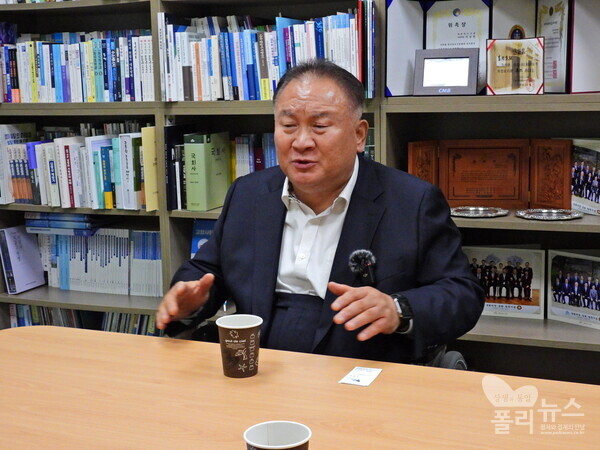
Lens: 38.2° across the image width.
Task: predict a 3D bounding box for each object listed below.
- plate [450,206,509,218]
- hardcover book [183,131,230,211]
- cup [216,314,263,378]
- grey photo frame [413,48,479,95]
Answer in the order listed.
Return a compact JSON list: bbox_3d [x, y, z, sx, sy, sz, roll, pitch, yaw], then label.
[{"bbox_3d":[0.573,-0.040,2.815,0.208,0.018,0.208,2,10,18],"label":"plate"},{"bbox_3d":[-0.322,-0.193,3.079,0.081,0.264,0.180,3,11,25],"label":"hardcover book"},{"bbox_3d":[-0.103,0.213,1.507,0.081,0.092,0.081,-1,10,0],"label":"cup"},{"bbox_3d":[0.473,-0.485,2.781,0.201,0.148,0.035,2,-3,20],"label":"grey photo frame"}]

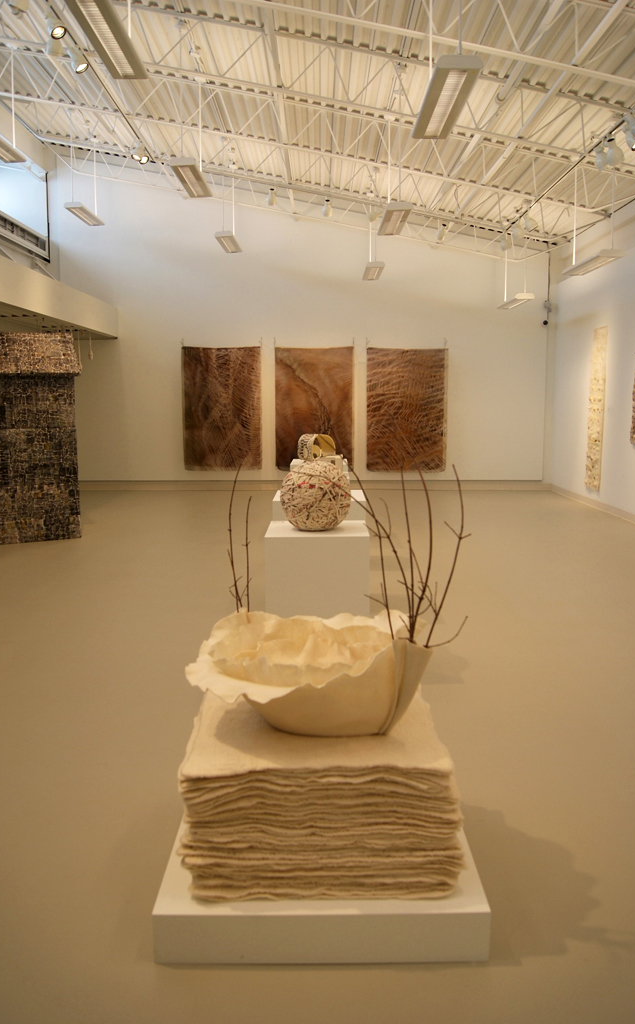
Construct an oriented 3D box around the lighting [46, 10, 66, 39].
[{"bbox_3d":[-2.125,-3.968,6.253,0.170,0.210,0.145,8,11,43],"label":"lighting"}]

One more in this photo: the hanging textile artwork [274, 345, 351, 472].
[{"bbox_3d":[-0.053,-1.774,13.283,1.347,2.117,0.050,0,8,0],"label":"hanging textile artwork"}]

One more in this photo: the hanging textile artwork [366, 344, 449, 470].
[{"bbox_3d":[1.556,-1.765,13.284,1.436,2.117,0.050,0,8,0],"label":"hanging textile artwork"}]

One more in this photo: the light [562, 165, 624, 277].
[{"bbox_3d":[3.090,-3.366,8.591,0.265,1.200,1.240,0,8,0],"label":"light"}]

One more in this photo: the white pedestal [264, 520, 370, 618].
[{"bbox_3d":[0.005,0.469,4.804,0.610,0.745,0.600,0,8,0],"label":"white pedestal"}]

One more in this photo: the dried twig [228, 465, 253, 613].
[{"bbox_3d":[-0.267,0.092,2.660,0.085,0.515,0.100,0,8,0],"label":"dried twig"}]

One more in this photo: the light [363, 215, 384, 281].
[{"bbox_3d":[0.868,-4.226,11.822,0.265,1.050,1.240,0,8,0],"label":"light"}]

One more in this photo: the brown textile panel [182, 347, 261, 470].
[{"bbox_3d":[-1.648,-1.774,13.283,1.320,2.117,0.050,0,8,0],"label":"brown textile panel"}]

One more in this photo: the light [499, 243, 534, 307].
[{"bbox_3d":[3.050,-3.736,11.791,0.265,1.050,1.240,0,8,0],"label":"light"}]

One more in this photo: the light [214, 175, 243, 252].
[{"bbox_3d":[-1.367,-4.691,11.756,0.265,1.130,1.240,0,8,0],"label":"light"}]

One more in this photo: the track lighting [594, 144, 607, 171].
[{"bbox_3d":[2.591,-3.254,7.031,0.115,0.230,0.150,5,9,30],"label":"track lighting"}]

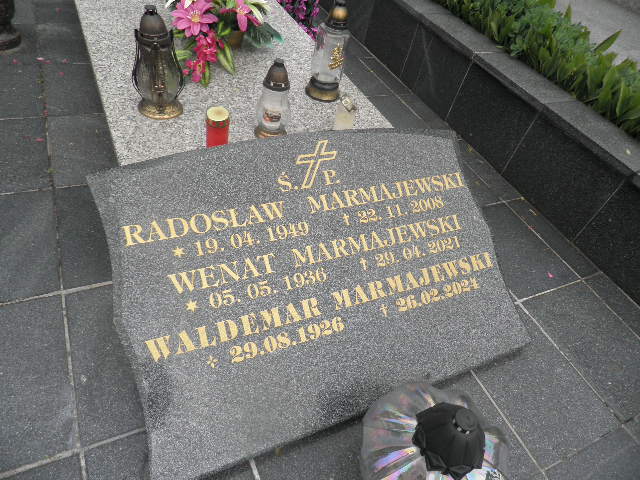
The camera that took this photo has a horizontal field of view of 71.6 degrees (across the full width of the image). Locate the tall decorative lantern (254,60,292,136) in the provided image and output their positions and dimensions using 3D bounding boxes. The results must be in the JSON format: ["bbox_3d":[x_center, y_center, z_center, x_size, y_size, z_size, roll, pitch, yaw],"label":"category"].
[{"bbox_3d":[-0.128,-0.409,1.275,0.101,0.219,0.101,-12,51,-24],"label":"tall decorative lantern"}]

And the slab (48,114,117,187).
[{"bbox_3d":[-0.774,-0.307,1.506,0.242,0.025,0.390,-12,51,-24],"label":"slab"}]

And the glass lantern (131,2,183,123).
[{"bbox_3d":[-0.448,-0.490,1.223,0.141,0.285,0.134,-12,51,-24],"label":"glass lantern"}]

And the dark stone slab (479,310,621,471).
[{"bbox_3d":[0.558,0.367,1.198,0.297,0.025,0.396,-12,51,-24],"label":"dark stone slab"}]

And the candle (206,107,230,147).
[{"bbox_3d":[-0.274,-0.284,1.188,0.061,0.115,0.061,-12,51,-24],"label":"candle"}]

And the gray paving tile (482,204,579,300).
[{"bbox_3d":[0.662,0.028,1.556,0.299,0.025,0.405,-12,51,-24],"label":"gray paving tile"}]

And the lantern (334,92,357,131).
[{"bbox_3d":[0.072,-0.393,1.389,0.060,0.110,0.060,-12,51,-24],"label":"lantern"}]

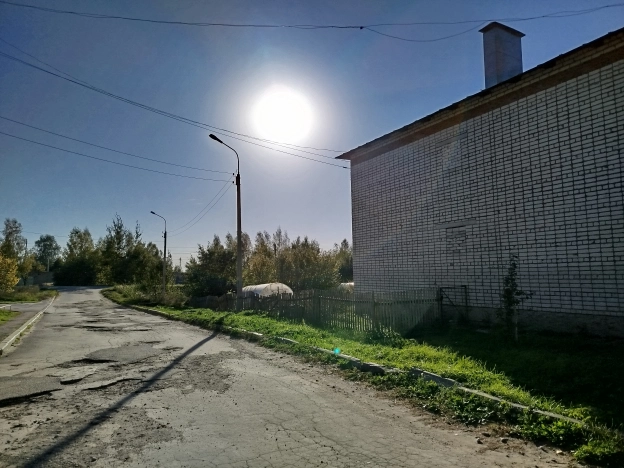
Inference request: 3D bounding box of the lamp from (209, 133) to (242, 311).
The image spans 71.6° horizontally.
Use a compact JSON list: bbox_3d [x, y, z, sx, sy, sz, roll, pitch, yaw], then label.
[{"bbox_3d":[-4.339,-0.540,21.739,1.758,8.844,0.280,2,-6,-29],"label":"lamp"}]

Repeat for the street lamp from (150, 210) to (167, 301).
[{"bbox_3d":[-15.312,2.161,43.089,1.538,8.796,0.280,2,-6,-29],"label":"street lamp"}]

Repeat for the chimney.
[{"bbox_3d":[6.758,-5.947,15.175,1.558,2.240,0.661,2,-6,-29],"label":"chimney"}]

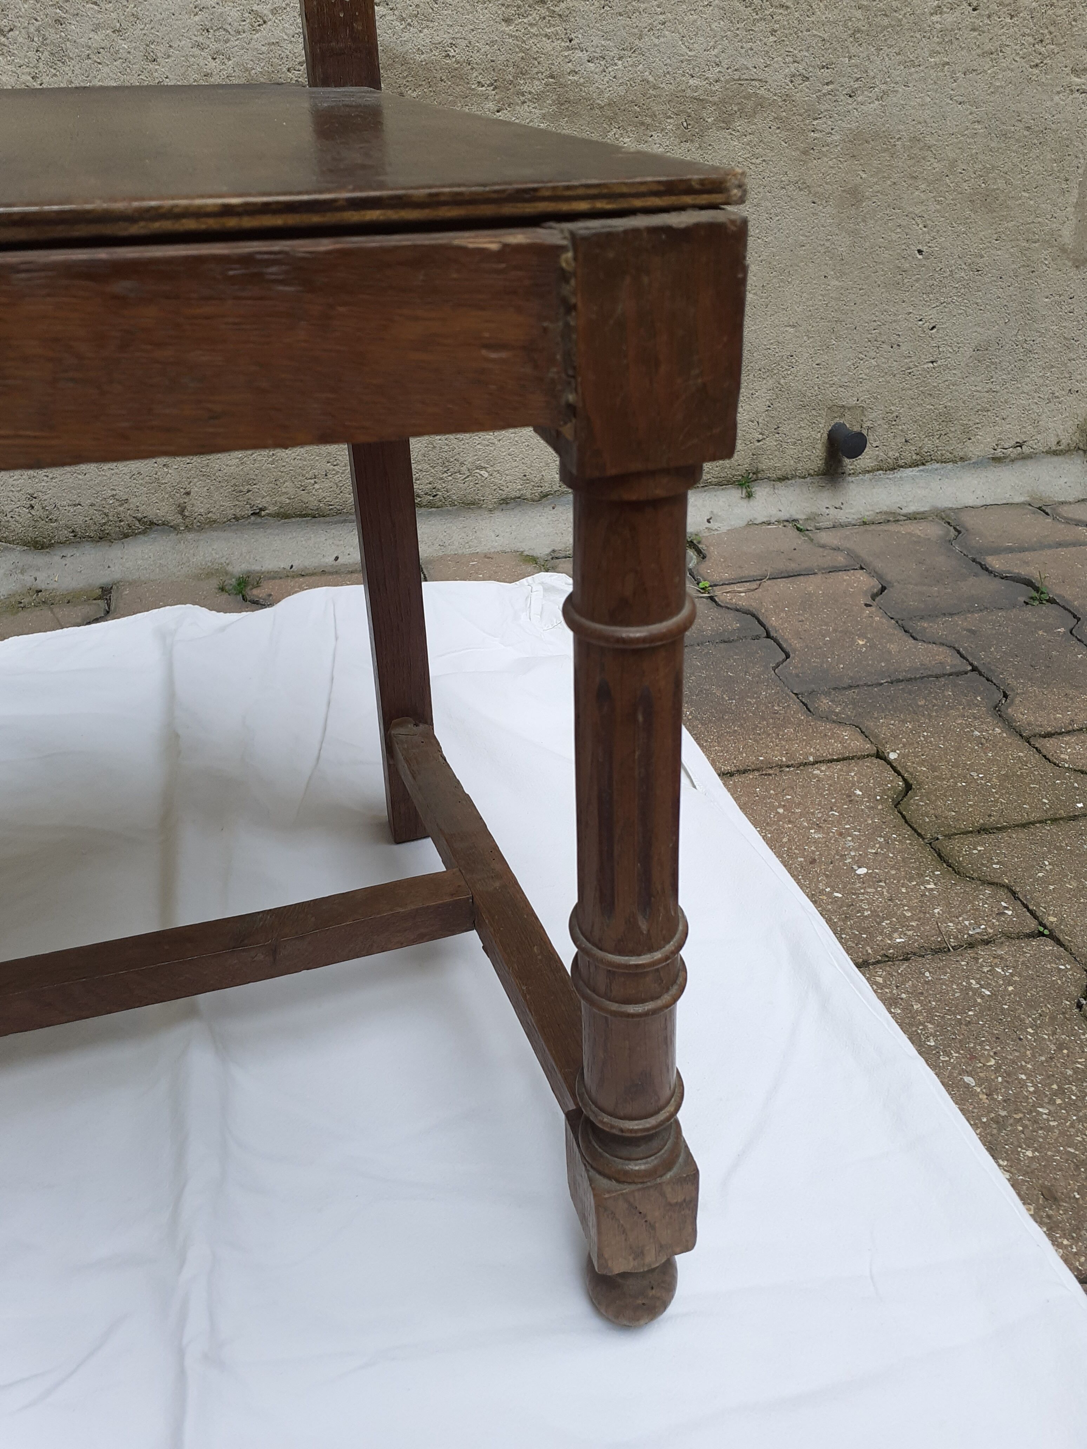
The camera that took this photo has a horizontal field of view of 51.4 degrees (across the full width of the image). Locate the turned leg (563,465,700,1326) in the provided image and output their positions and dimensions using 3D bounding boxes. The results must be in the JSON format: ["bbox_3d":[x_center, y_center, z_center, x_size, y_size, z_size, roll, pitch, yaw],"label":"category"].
[{"bbox_3d":[0.032,0.093,0.391,0.042,0.390,0.042,-10,34,-11],"label":"turned leg"}]

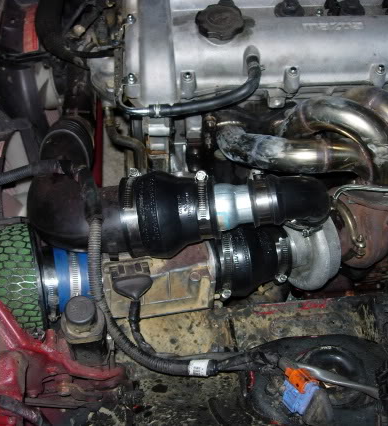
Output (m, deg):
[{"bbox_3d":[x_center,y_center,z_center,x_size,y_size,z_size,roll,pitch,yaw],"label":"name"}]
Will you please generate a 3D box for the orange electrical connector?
[{"bbox_3d":[0.116,0.182,0.675,0.034,0.019,0.023,28,57,20],"label":"orange electrical connector"}]

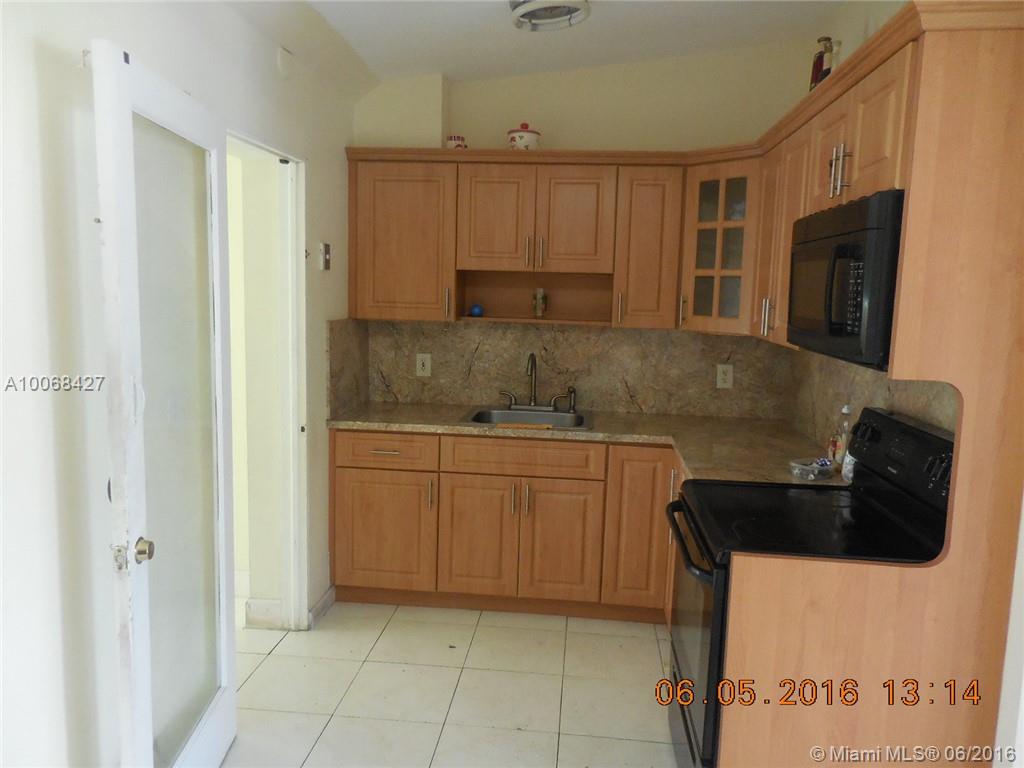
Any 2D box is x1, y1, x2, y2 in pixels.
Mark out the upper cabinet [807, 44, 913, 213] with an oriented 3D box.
[{"bbox_3d":[1.092,-0.645,2.013,0.336,0.333,0.771,2,8,6],"label":"upper cabinet"}]

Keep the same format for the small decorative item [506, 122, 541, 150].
[{"bbox_3d":[0.059,-1.176,3.615,0.165,0.192,0.160,2,8,6],"label":"small decorative item"}]

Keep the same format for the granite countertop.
[{"bbox_3d":[0.242,0.243,3.288,2.225,0.035,1.340,2,8,6],"label":"granite countertop"}]

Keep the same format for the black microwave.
[{"bbox_3d":[1.056,-0.282,2.065,0.385,0.398,0.760,2,8,6],"label":"black microwave"}]

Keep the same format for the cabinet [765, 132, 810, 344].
[{"bbox_3d":[1.172,-0.531,2.778,0.336,0.759,0.724,2,8,6],"label":"cabinet"}]

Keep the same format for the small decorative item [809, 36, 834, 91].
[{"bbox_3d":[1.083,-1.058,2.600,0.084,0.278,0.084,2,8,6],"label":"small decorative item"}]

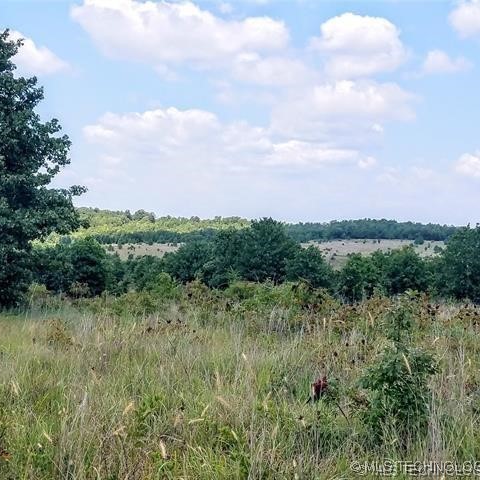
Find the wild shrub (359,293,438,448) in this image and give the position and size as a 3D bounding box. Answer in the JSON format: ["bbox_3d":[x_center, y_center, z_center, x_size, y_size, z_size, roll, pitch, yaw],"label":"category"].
[{"bbox_3d":[1.540,1.280,4.680,0.740,1.500,0.700,0,0,0],"label":"wild shrub"}]

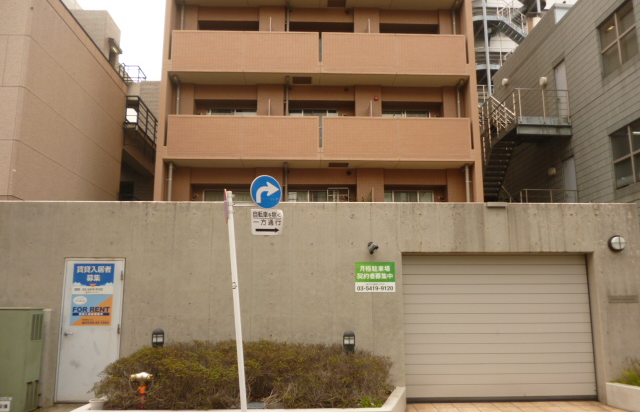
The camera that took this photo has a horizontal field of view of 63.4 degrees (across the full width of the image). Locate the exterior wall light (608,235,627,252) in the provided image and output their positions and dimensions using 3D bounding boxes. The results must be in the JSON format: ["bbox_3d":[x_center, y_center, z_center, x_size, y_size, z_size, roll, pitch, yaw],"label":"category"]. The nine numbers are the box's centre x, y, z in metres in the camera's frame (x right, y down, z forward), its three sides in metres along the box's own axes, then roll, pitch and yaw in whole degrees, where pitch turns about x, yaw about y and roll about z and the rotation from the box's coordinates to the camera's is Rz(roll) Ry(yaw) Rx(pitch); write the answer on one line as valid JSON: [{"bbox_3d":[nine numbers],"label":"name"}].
[{"bbox_3d":[4.609,0.584,8.015,0.255,0.255,0.115,0,-9,-2],"label":"exterior wall light"}]

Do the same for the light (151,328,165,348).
[{"bbox_3d":[-2.321,1.933,7.439,0.170,0.330,0.180,0,-9,-2],"label":"light"}]

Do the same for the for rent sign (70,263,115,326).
[{"bbox_3d":[-3.353,1.310,7.637,0.595,0.900,0.020,0,-9,-2],"label":"for rent sign"}]

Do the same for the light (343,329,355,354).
[{"bbox_3d":[0.427,1.989,7.545,0.170,0.340,0.180,0,-9,-2],"label":"light"}]

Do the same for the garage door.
[{"bbox_3d":[2.766,1.877,8.051,3.002,2.226,0.100,0,-9,-2],"label":"garage door"}]

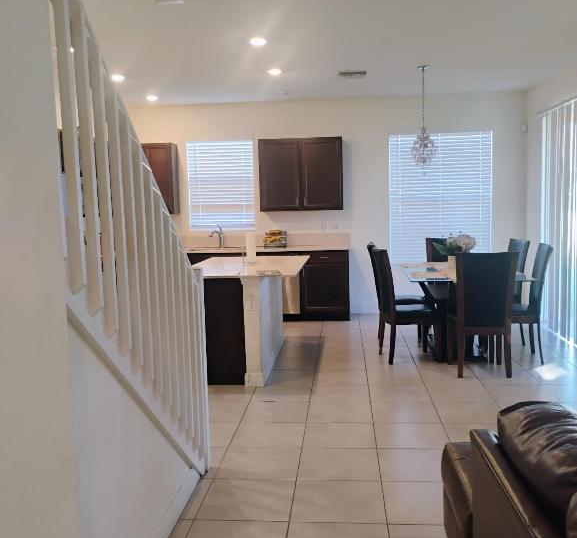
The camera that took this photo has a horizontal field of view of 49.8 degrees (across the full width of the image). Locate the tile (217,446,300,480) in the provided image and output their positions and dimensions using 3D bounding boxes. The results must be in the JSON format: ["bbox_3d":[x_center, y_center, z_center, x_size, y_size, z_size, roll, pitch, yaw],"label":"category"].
[{"bbox_3d":[-0.163,1.129,3.605,0.453,0.010,0.445,-1,6,5],"label":"tile"}]

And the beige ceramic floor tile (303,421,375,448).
[{"bbox_3d":[0.331,1.074,4.005,0.453,0.010,0.445,-1,6,5],"label":"beige ceramic floor tile"}]

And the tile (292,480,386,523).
[{"bbox_3d":[0.254,1.175,3.141,0.455,0.010,0.450,-1,6,5],"label":"tile"}]

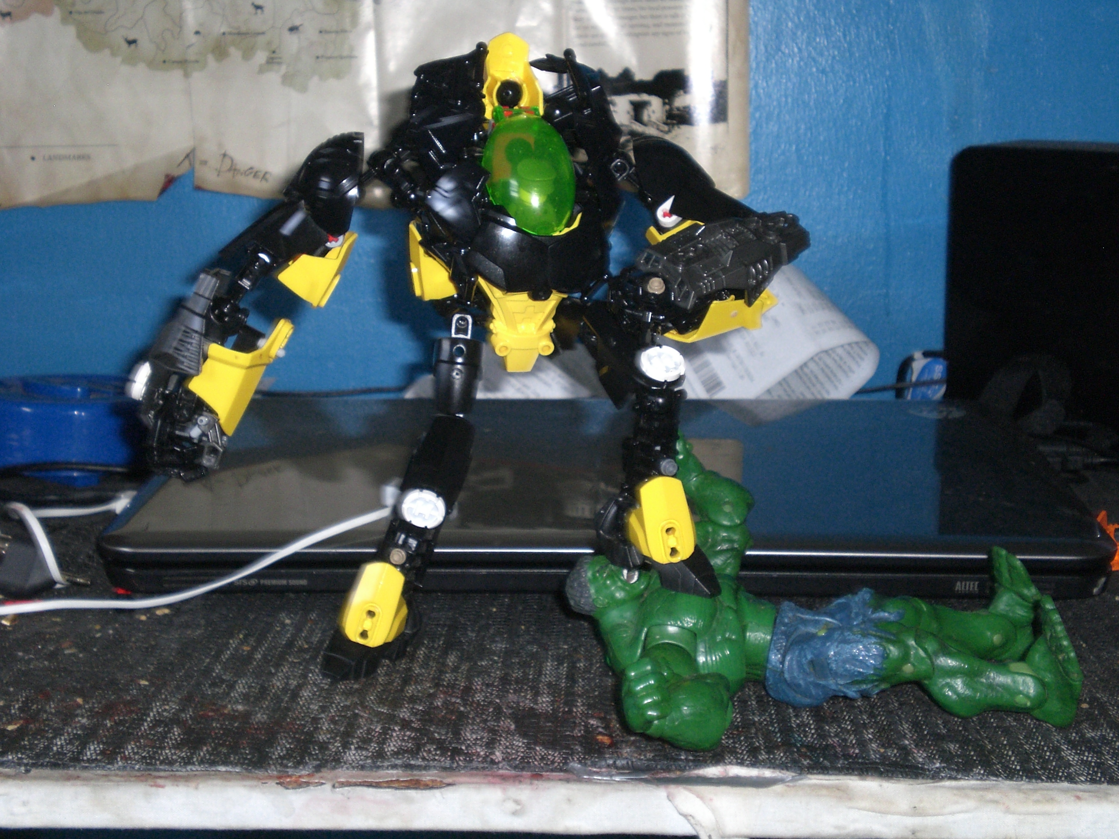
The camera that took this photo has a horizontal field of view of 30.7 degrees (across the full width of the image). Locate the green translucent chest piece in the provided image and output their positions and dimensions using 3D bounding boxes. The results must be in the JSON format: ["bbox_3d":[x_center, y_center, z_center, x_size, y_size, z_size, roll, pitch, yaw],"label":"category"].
[{"bbox_3d":[-0.011,-0.088,0.727,0.031,0.046,0.022,-13,-1,-8],"label":"green translucent chest piece"}]

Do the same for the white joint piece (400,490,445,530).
[{"bbox_3d":[-0.048,0.030,0.718,0.016,0.016,0.006,1,28,6],"label":"white joint piece"}]

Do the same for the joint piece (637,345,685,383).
[{"bbox_3d":[0.036,-0.018,0.714,0.016,0.006,0.016,-2,50,-8],"label":"joint piece"}]

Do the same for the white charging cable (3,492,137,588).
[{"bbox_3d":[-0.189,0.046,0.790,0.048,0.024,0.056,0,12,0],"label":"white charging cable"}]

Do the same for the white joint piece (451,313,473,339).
[{"bbox_3d":[-0.035,-0.034,0.734,0.007,0.010,0.008,3,0,-2],"label":"white joint piece"}]

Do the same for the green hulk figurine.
[{"bbox_3d":[0.083,0.051,0.655,0.158,0.067,0.118,0,22,0],"label":"green hulk figurine"}]

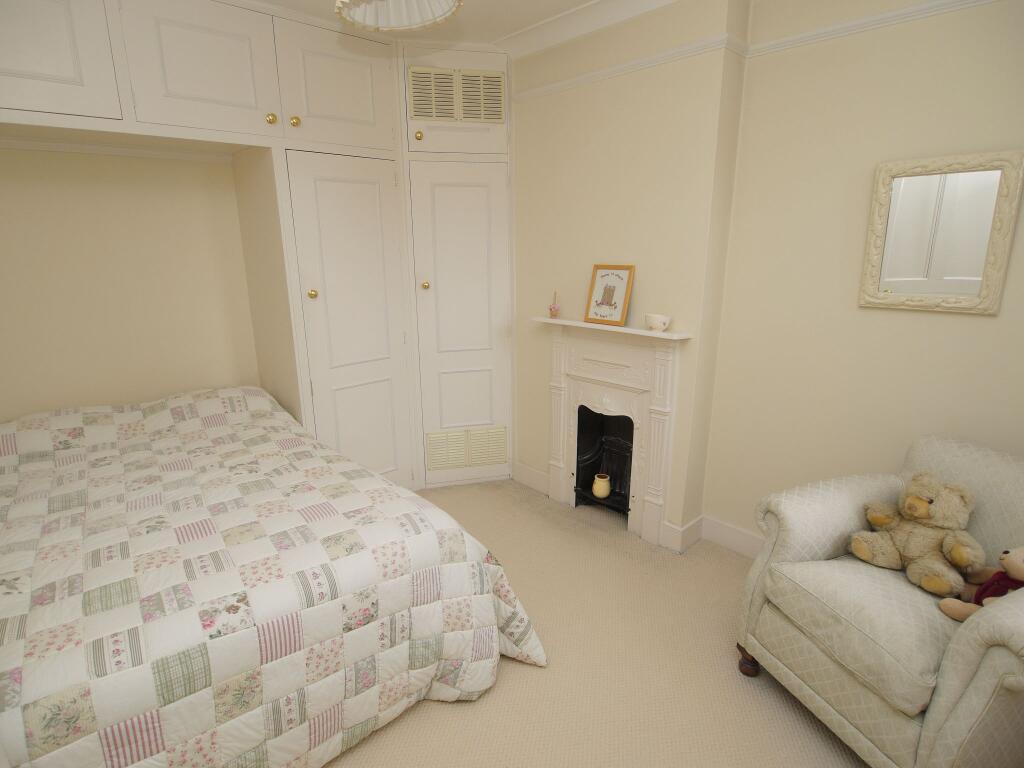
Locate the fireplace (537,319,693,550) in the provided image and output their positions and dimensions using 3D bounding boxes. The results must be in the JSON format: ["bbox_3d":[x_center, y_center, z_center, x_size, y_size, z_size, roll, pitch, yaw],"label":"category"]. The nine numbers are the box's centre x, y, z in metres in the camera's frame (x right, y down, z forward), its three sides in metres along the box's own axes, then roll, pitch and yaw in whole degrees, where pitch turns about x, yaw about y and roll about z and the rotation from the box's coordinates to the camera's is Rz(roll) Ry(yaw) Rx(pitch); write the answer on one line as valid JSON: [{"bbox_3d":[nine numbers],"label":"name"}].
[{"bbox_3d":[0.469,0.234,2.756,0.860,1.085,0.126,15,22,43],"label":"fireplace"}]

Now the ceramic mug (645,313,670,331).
[{"bbox_3d":[0.659,-0.268,2.406,0.107,0.072,0.101,15,22,43],"label":"ceramic mug"}]

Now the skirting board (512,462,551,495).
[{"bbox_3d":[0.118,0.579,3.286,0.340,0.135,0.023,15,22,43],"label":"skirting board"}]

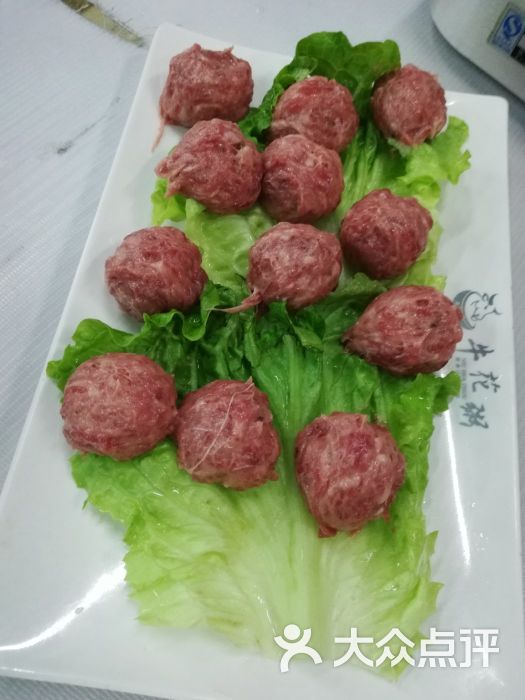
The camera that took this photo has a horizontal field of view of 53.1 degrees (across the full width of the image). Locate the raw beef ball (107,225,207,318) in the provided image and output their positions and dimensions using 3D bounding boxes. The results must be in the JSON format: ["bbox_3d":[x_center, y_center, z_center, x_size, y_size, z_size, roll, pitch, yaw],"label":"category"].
[{"bbox_3d":[-0.049,-0.035,0.240,0.043,0.040,0.043,2,69,-5],"label":"raw beef ball"}]

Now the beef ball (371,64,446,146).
[{"bbox_3d":[0.081,-0.135,0.291,0.040,0.039,0.040,2,69,-5],"label":"beef ball"}]

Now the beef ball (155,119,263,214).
[{"bbox_3d":[-0.027,-0.092,0.264,0.046,0.042,0.045,2,69,-5],"label":"beef ball"}]

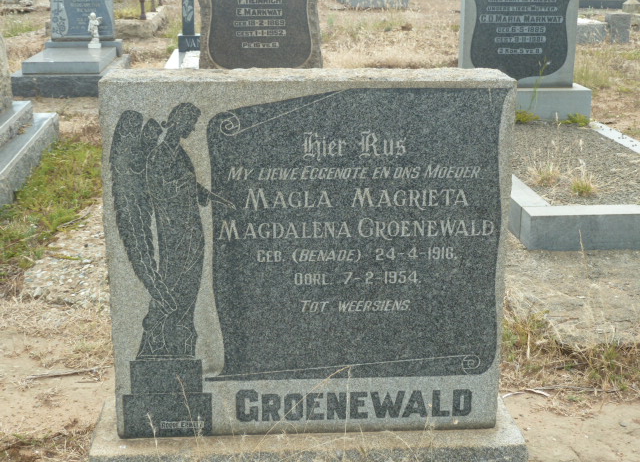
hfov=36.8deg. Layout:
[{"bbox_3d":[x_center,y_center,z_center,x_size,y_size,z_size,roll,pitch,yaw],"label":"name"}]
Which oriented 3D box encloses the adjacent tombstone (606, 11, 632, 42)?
[{"bbox_3d":[3.638,-2.471,11.695,0.235,0.330,0.200,-1,16,-5],"label":"adjacent tombstone"}]

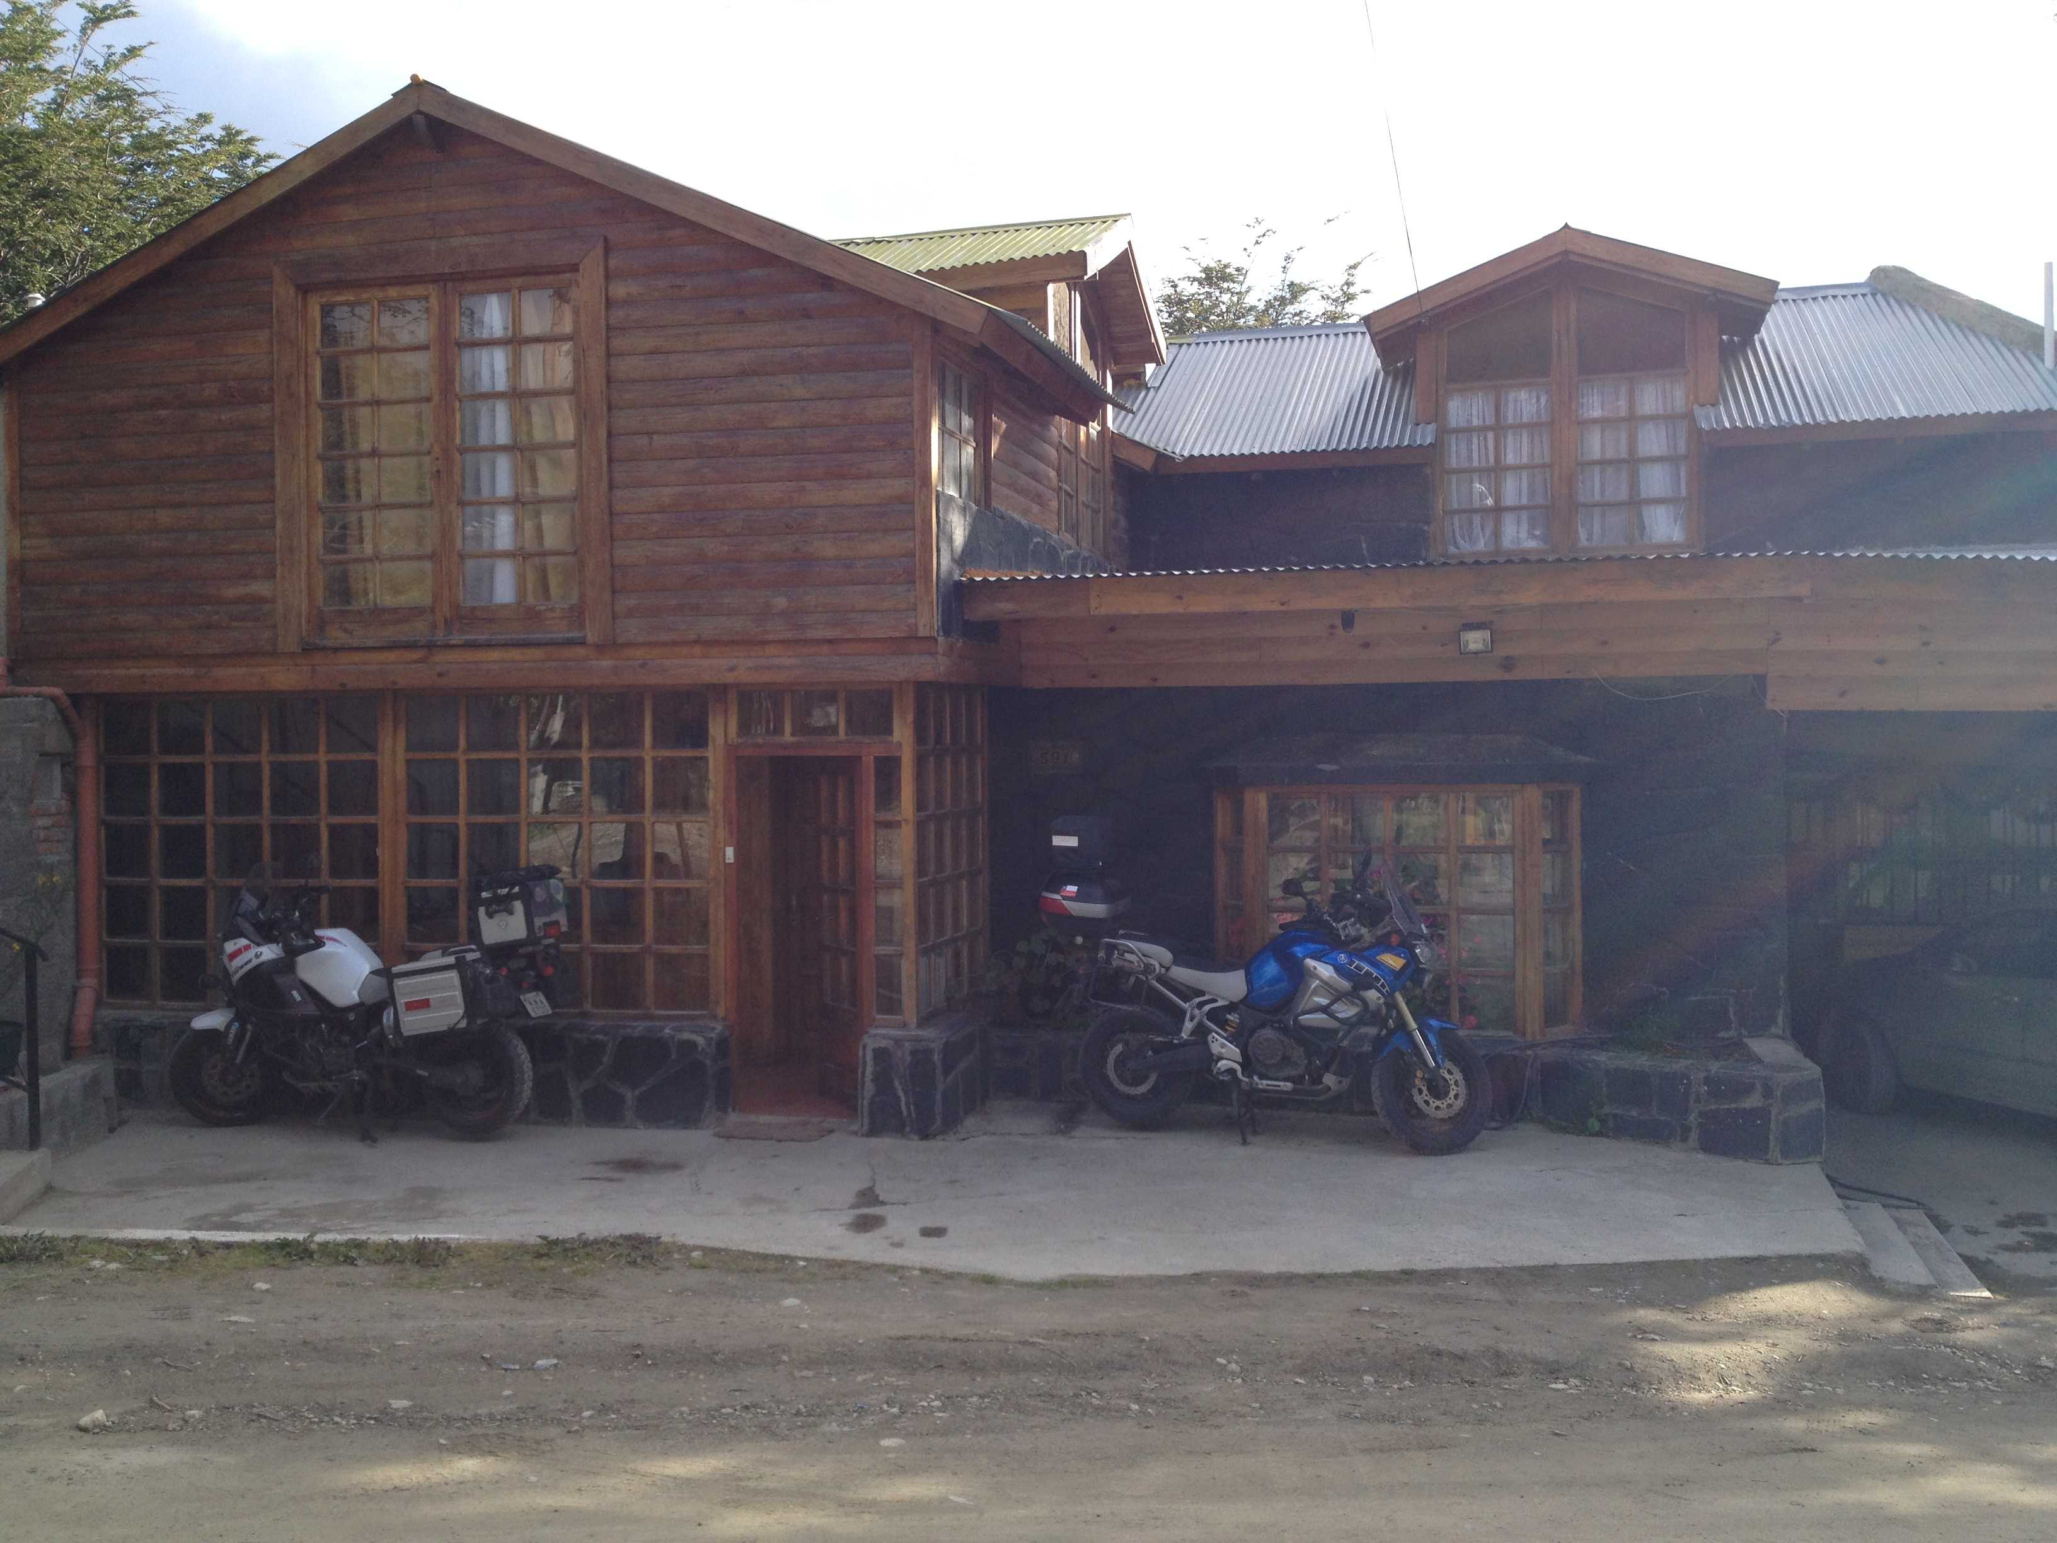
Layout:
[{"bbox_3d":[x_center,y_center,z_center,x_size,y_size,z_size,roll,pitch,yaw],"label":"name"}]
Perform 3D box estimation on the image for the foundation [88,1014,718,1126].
[{"bbox_3d":[-3.342,1.605,11.346,3.709,0.504,0.380,0,0,15],"label":"foundation"}]

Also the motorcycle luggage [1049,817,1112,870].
[{"bbox_3d":[0.265,0.375,10.900,0.320,0.270,0.360,0,0,13],"label":"motorcycle luggage"}]

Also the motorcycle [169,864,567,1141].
[{"bbox_3d":[-3.433,1.165,10.560,2.360,1.390,1.020,0,0,20],"label":"motorcycle"}]

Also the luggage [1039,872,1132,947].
[{"bbox_3d":[0.295,0.703,10.900,0.450,0.340,0.540,0,0,13],"label":"luggage"}]

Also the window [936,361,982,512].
[{"bbox_3d":[-0.368,-1.748,10.815,0.100,0.664,0.801,0,0,15],"label":"window"}]

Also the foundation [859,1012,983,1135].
[{"bbox_3d":[-0.525,1.583,10.897,0.416,0.500,0.950,0,0,15],"label":"foundation"}]

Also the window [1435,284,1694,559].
[{"bbox_3d":[3.434,-2.244,13.357,1.606,1.718,0.120,0,0,17],"label":"window"}]

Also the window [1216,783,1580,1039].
[{"bbox_3d":[1.966,0.737,11.275,1.984,1.330,0.360,0,0,15],"label":"window"}]

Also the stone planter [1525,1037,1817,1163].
[{"bbox_3d":[3.110,1.582,10.077,1.300,0.450,0.950,0,0,15],"label":"stone planter"}]

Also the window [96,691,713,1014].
[{"bbox_3d":[-3.521,0.443,11.575,3.835,1.768,0.120,0,0,15],"label":"window"}]

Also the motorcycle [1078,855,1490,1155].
[{"bbox_3d":[1.239,1.113,10.149,2.220,1.410,0.950,0,0,22],"label":"motorcycle"}]

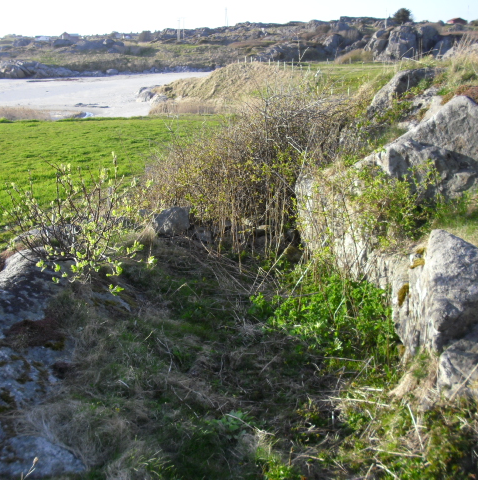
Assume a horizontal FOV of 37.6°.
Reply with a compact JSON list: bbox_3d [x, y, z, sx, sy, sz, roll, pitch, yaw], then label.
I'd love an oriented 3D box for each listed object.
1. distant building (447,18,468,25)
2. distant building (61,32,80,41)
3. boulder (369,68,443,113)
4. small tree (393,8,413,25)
[{"bbox_3d":[93.926,-93.630,302.178,5.863,2.879,6.743,-2,16,-6],"label":"distant building"},{"bbox_3d":[-105.499,-127.156,440.002,10.563,5.207,7.922,-4,16,-13],"label":"distant building"},{"bbox_3d":[2.798,-2.535,11.916,1.189,0.725,1.070,4,16,13],"label":"boulder"},{"bbox_3d":[47.908,-65.052,204.629,5.353,4.217,5.353,4,16,13],"label":"small tree"}]

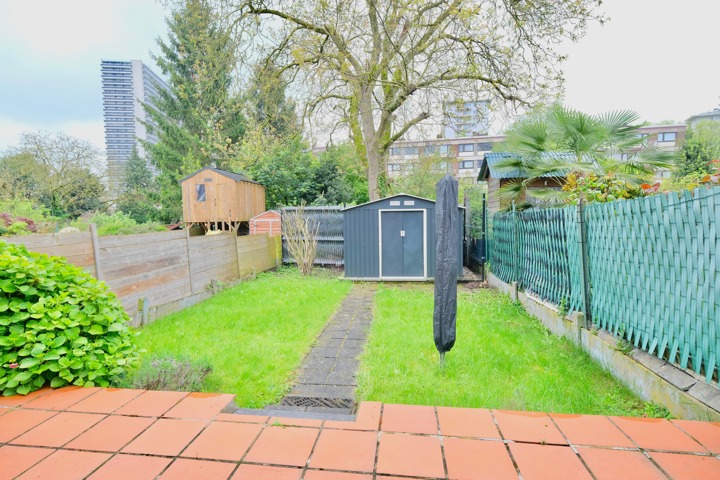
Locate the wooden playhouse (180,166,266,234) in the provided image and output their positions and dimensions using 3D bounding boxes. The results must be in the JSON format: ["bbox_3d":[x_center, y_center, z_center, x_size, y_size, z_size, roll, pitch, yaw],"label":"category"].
[{"bbox_3d":[-6.674,-1.690,17.285,2.800,3.500,3.500,0,3,7],"label":"wooden playhouse"}]

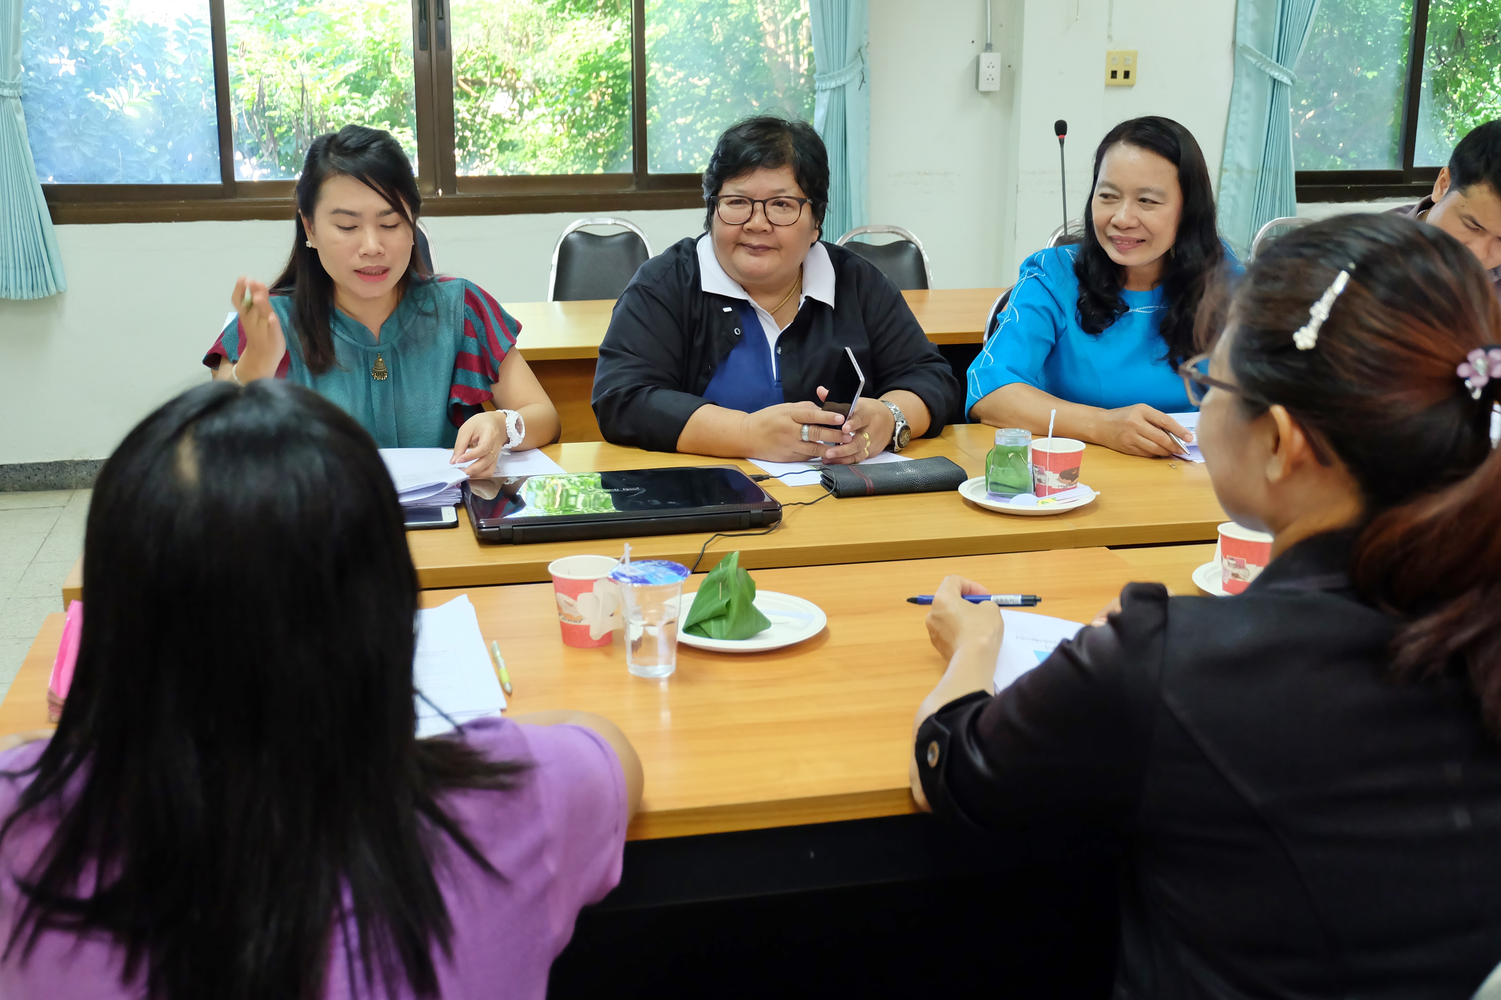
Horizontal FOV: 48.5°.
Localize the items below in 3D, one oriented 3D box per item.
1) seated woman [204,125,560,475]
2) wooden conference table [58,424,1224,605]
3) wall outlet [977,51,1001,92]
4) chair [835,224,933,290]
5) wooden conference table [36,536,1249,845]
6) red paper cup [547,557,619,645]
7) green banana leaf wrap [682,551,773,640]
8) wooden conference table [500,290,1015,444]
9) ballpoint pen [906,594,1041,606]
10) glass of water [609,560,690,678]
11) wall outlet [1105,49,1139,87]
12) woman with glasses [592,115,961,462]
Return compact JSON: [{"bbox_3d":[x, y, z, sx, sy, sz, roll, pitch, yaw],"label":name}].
[{"bbox_3d":[-0.555,0.034,2.616,0.530,1.220,0.620,-3,16,-12],"label":"seated woman"},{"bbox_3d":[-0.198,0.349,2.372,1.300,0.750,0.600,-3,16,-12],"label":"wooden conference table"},{"bbox_3d":[0.761,-1.368,5.329,0.071,0.119,0.040,-3,16,-12],"label":"wall outlet"},{"bbox_3d":[0.391,-0.258,4.328,0.450,0.875,0.540,-3,16,-12],"label":"chair"},{"bbox_3d":[-0.051,0.527,1.736,1.300,0.750,0.600,-3,16,-12],"label":"wooden conference table"},{"bbox_3d":[-0.165,0.106,1.702,0.076,0.079,0.075,0,16,0],"label":"red paper cup"},{"bbox_3d":[-0.024,0.092,1.700,0.092,0.084,0.084,-3,16,-12],"label":"green banana leaf wrap"},{"bbox_3d":[0.044,-0.050,3.806,1.500,0.750,0.600,-3,16,-12],"label":"wooden conference table"},{"bbox_3d":[0.237,0.109,1.785,0.144,0.013,0.012,0,16,0],"label":"ballpoint pen"},{"bbox_3d":[-0.097,0.119,1.621,0.079,0.099,0.079,-3,16,-12],"label":"glass of water"},{"bbox_3d":[1.192,-1.390,5.367,0.110,0.111,0.012,-3,16,-12],"label":"wall outlet"},{"bbox_3d":[0.034,-0.005,2.752,0.610,1.230,0.660,-3,16,-12],"label":"woman with glasses"}]

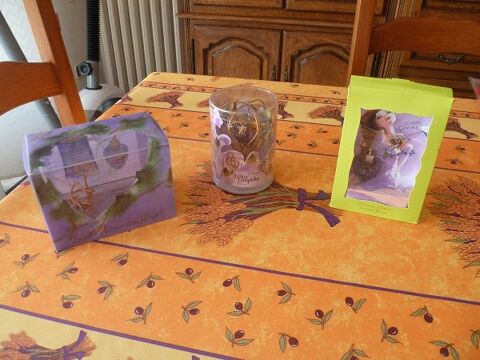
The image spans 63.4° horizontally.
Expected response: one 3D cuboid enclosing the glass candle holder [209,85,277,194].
[{"bbox_3d":[0.006,-0.062,0.597,0.097,0.136,0.097,-4,35,-5],"label":"glass candle holder"}]

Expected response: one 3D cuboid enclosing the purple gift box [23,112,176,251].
[{"bbox_3d":[-0.186,-0.005,0.530,0.164,0.121,0.105,-15,38,-21],"label":"purple gift box"}]

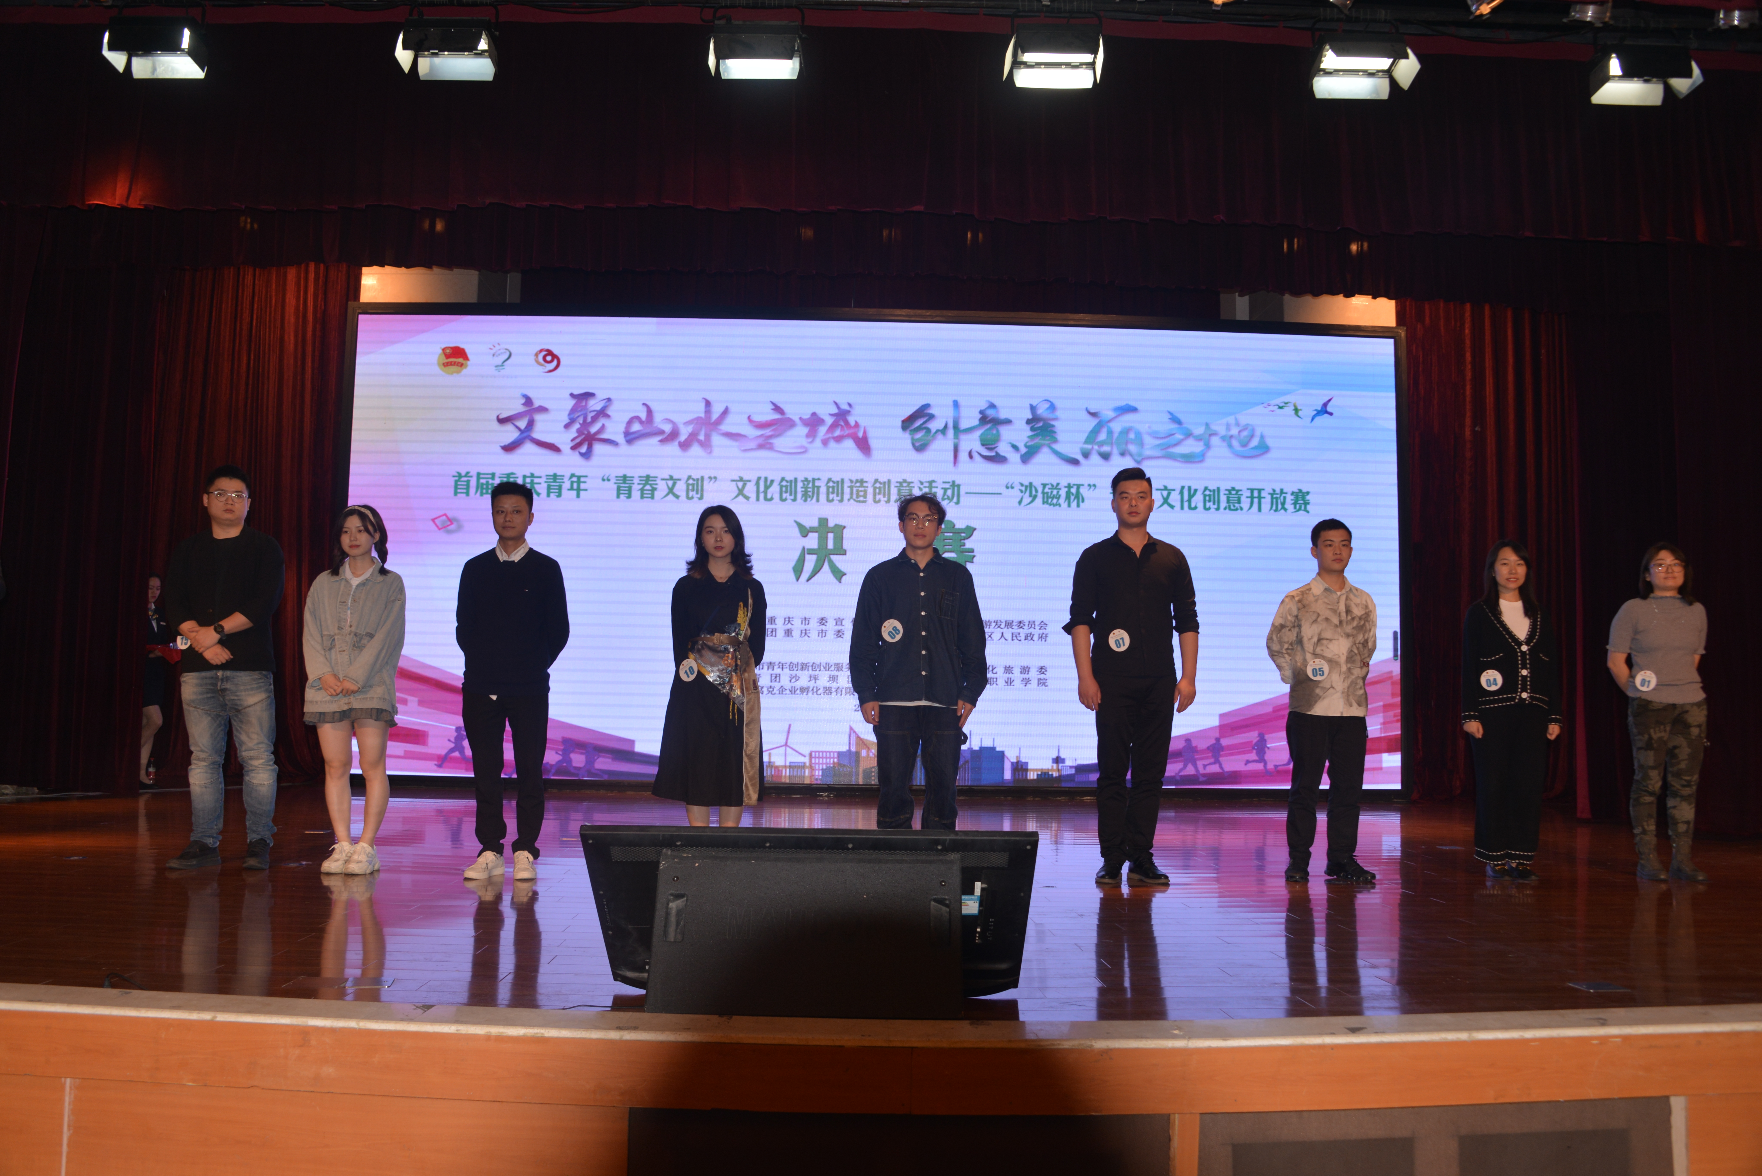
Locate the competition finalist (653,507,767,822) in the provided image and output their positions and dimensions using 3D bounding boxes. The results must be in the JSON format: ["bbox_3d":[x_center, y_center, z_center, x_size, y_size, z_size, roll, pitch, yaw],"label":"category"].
[{"bbox_3d":[-0.765,0.455,6.120,0.500,1.670,0.330,1,-5,0],"label":"competition finalist"}]

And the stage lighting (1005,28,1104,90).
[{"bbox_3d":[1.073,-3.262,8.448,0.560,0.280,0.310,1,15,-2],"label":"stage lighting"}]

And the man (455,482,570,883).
[{"bbox_3d":[-1.599,0.391,6.000,0.500,1.716,0.370,1,-5,-6],"label":"man"}]

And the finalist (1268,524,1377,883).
[{"bbox_3d":[2.041,0.517,6.320,0.460,1.670,0.340,1,-5,1],"label":"finalist"}]

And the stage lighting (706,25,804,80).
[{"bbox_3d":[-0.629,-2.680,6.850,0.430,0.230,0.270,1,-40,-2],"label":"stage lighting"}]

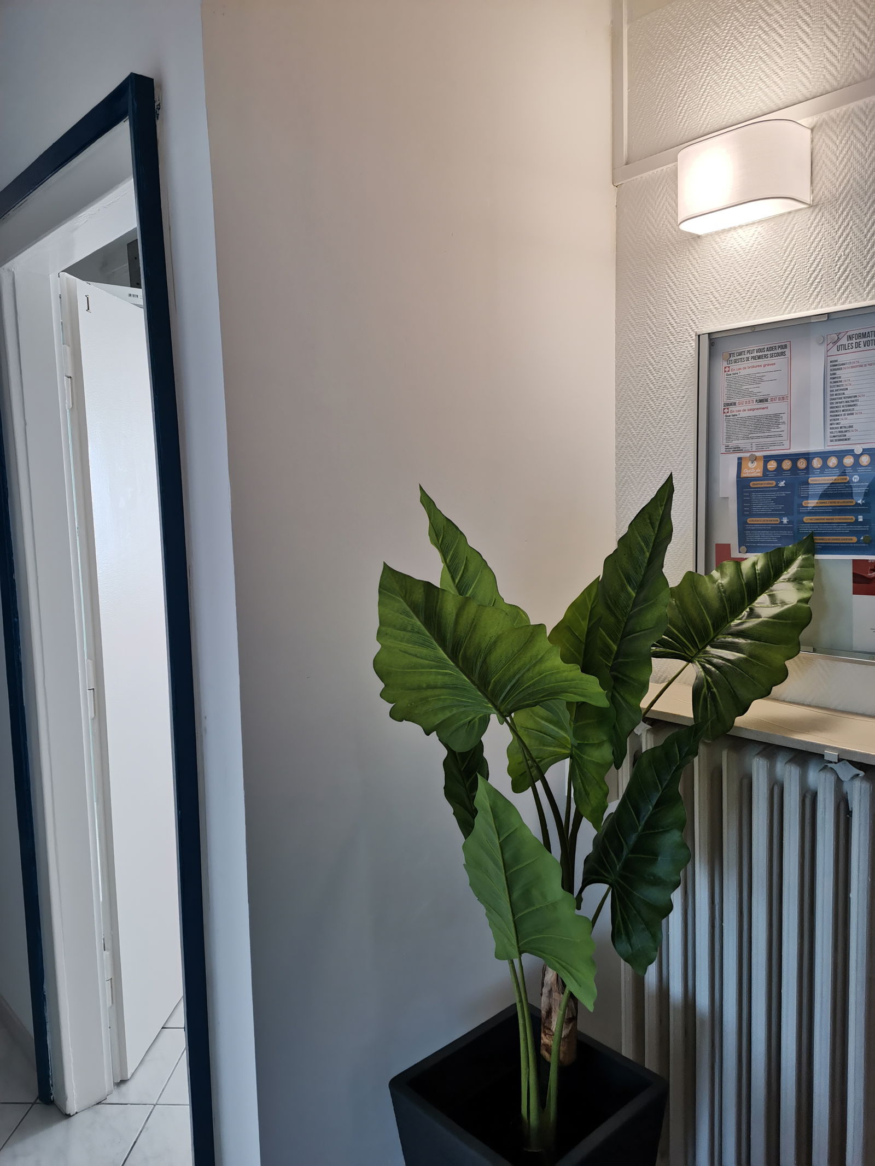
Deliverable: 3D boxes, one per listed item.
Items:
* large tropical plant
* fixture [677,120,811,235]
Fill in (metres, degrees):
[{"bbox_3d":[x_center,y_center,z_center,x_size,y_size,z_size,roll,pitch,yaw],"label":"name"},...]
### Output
[{"bbox_3d":[0.265,0.407,1.420,0.700,1.160,0.440,-1,6,0],"label":"large tropical plant"},{"bbox_3d":[0.588,-0.793,1.717,0.122,0.141,0.236,-7,8,-42],"label":"fixture"}]

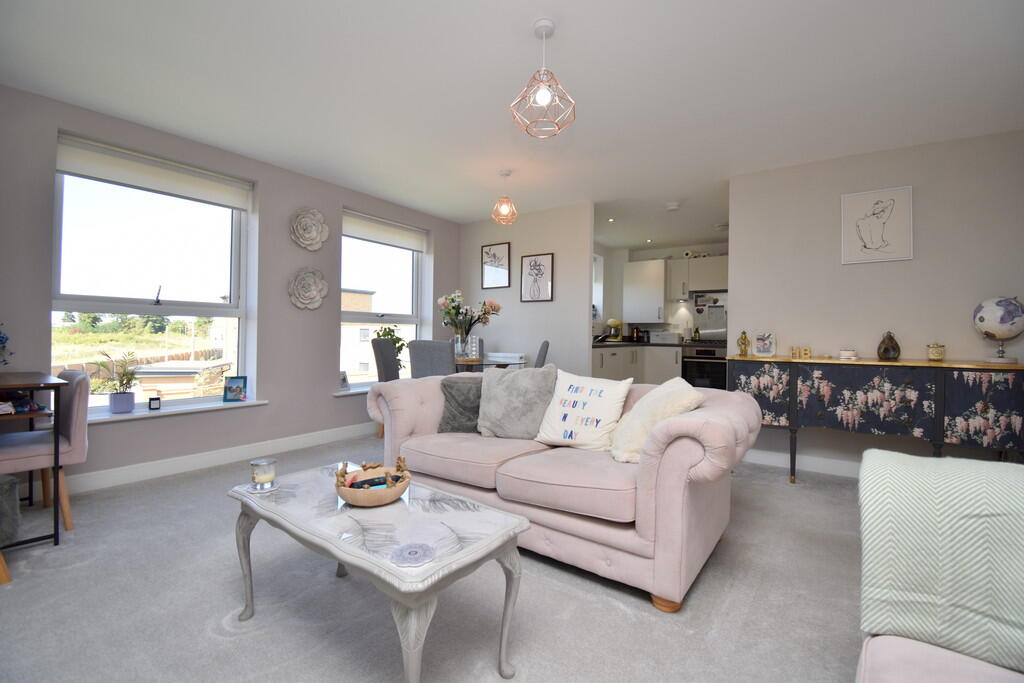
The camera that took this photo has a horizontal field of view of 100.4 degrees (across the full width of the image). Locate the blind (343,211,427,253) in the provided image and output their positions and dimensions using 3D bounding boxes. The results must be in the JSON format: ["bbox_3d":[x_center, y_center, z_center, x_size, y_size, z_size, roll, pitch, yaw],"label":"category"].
[{"bbox_3d":[-1.321,-1.155,4.543,0.060,0.235,1.100,2,1,36],"label":"blind"}]

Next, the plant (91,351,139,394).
[{"bbox_3d":[-2.603,0.203,2.794,0.210,0.280,0.240,2,1,36],"label":"plant"}]

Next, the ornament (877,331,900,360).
[{"bbox_3d":[2.477,0.031,2.801,0.115,0.192,0.110,1,1,35],"label":"ornament"}]

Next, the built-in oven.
[{"bbox_3d":[2.782,0.386,5.990,0.595,0.595,0.540,2,1,36],"label":"built-in oven"}]

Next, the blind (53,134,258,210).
[{"bbox_3d":[-2.430,-1.149,3.012,0.060,0.235,1.090,2,1,36],"label":"blind"}]

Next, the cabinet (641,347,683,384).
[{"bbox_3d":[2.247,0.506,6.144,0.500,0.860,0.580,1,1,35],"label":"cabinet"}]

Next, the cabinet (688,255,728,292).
[{"bbox_3d":[2.879,-0.950,6.088,0.585,0.455,0.320,2,1,36],"label":"cabinet"}]

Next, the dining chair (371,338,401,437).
[{"bbox_3d":[-1.024,0.455,4.271,0.580,0.960,0.450,1,1,1],"label":"dining chair"}]

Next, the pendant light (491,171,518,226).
[{"bbox_3d":[-0.062,-1.208,3.557,0.212,0.405,0.212,1,1,0],"label":"pendant light"}]

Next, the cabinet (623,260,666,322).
[{"bbox_3d":[2.026,-0.711,6.386,0.600,0.890,0.350,1,1,35],"label":"cabinet"}]

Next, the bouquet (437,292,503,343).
[{"bbox_3d":[-0.433,-0.249,4.250,0.600,0.520,0.470,1,1,0],"label":"bouquet"}]

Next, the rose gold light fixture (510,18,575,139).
[{"bbox_3d":[0.137,-1.156,1.850,0.283,0.465,0.283,1,1,0],"label":"rose gold light fixture"}]

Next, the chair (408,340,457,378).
[{"bbox_3d":[-0.606,0.465,3.930,0.440,0.960,0.580,1,1,19],"label":"chair"}]

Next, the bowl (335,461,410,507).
[{"bbox_3d":[-0.456,0.465,1.405,0.235,0.106,0.235,1,1,-18],"label":"bowl"}]

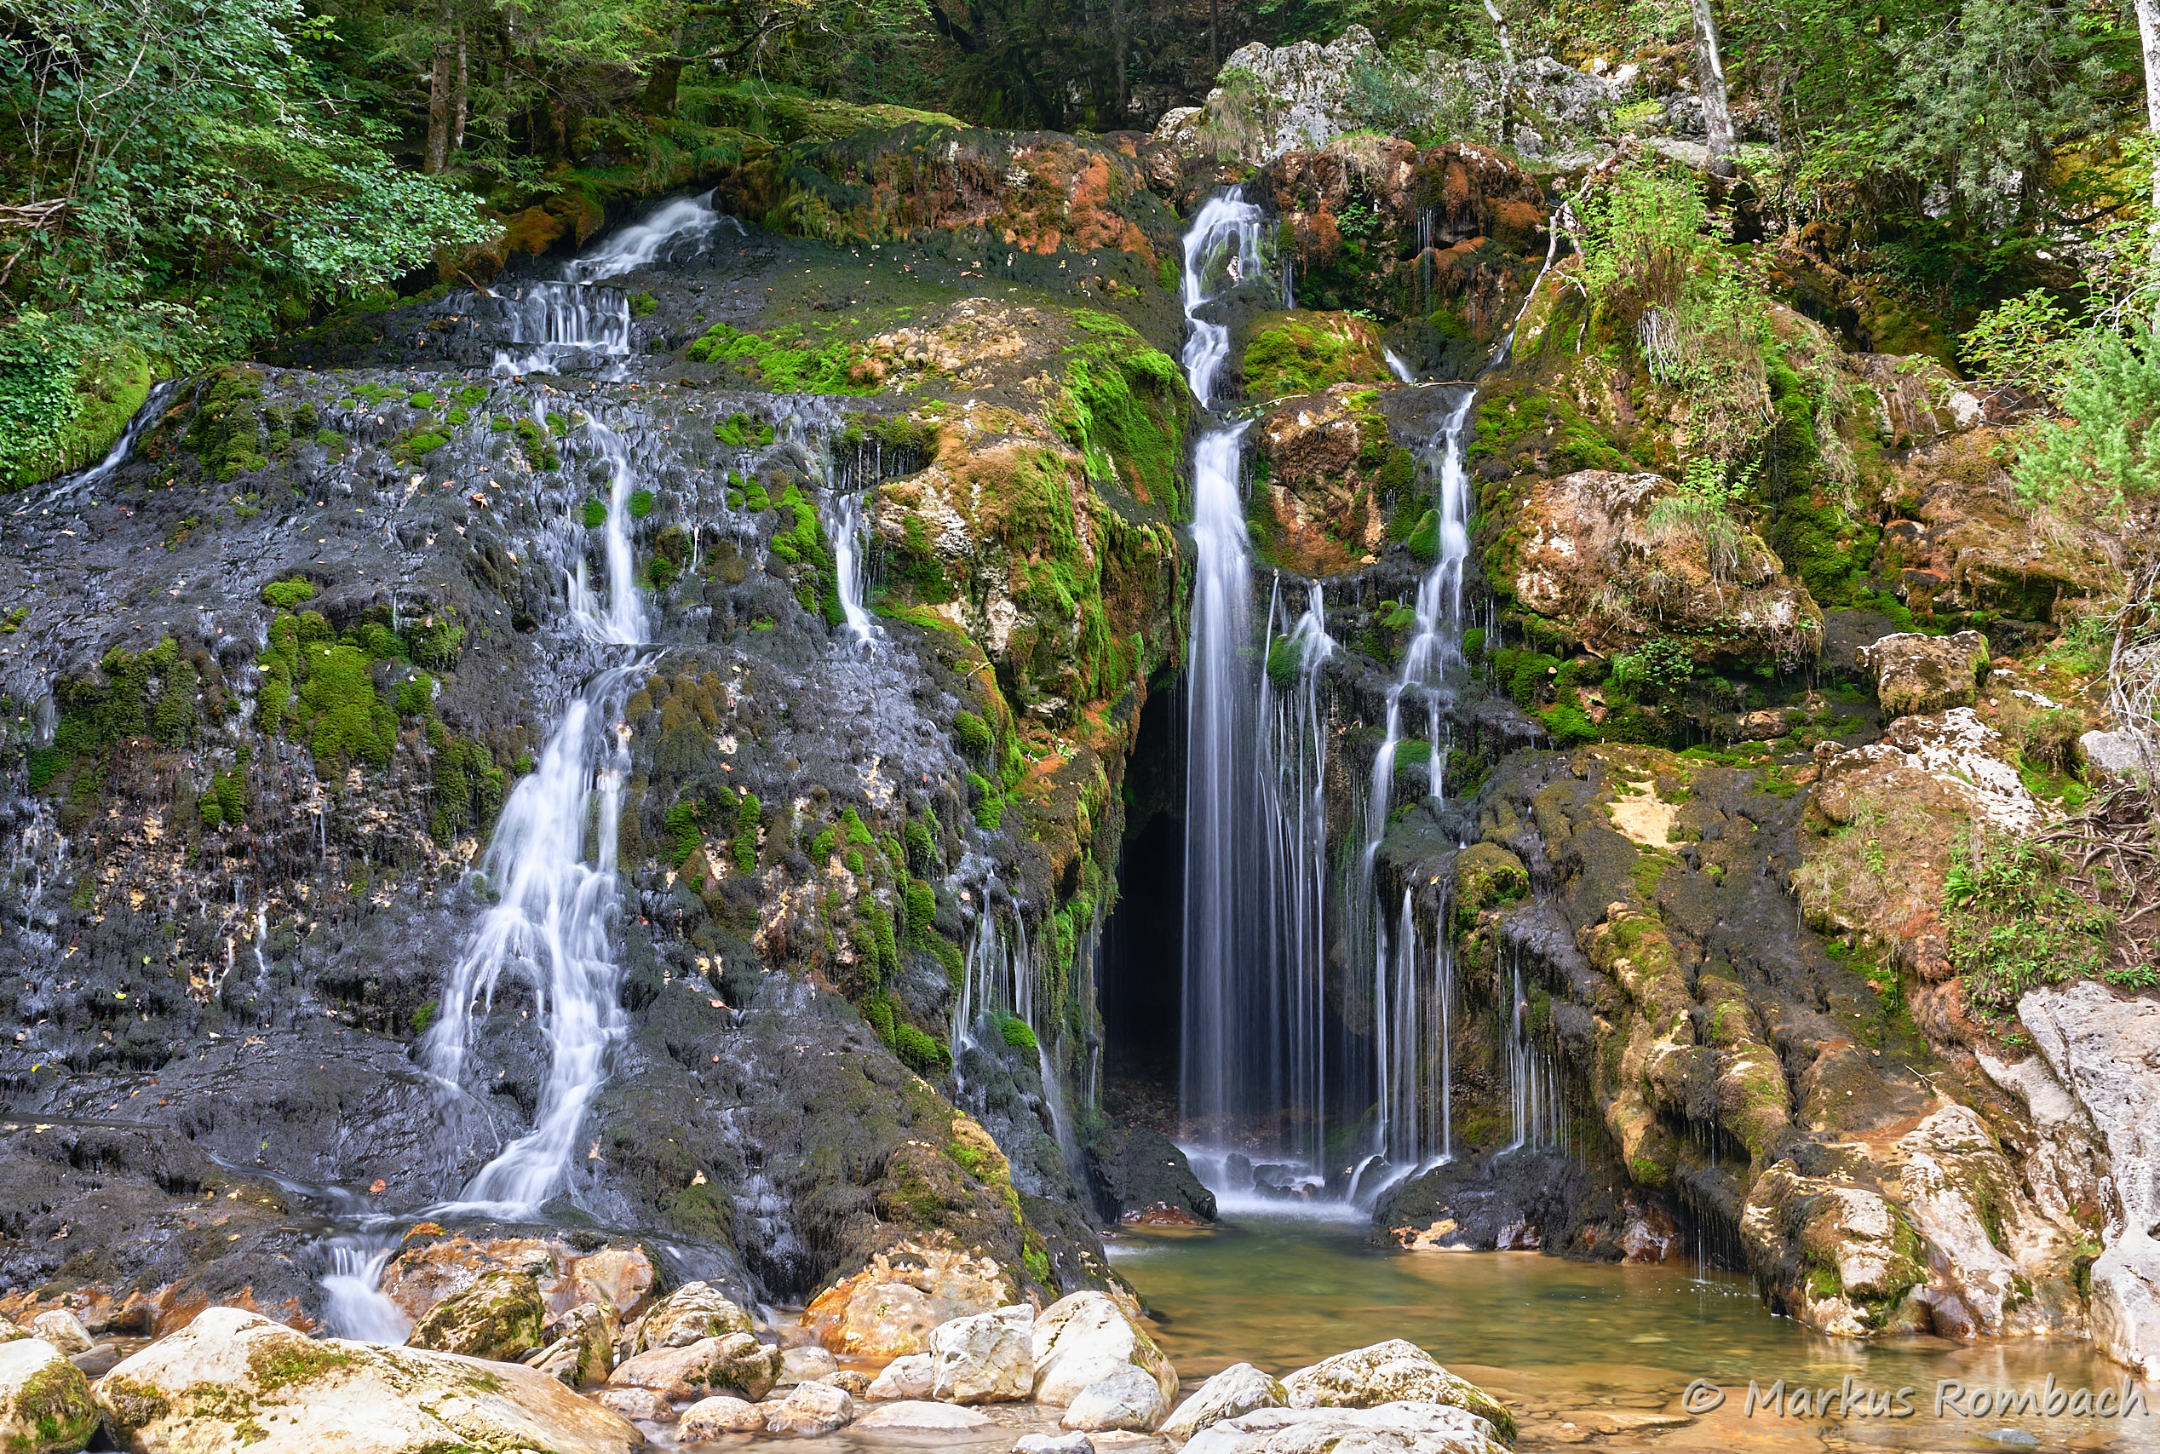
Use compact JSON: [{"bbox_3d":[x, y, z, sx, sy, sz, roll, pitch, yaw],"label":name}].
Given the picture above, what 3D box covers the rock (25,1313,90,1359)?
[{"bbox_3d":[-4.362,2.614,10.100,0.299,0.211,0.250,3,-8,-23],"label":"rock"}]

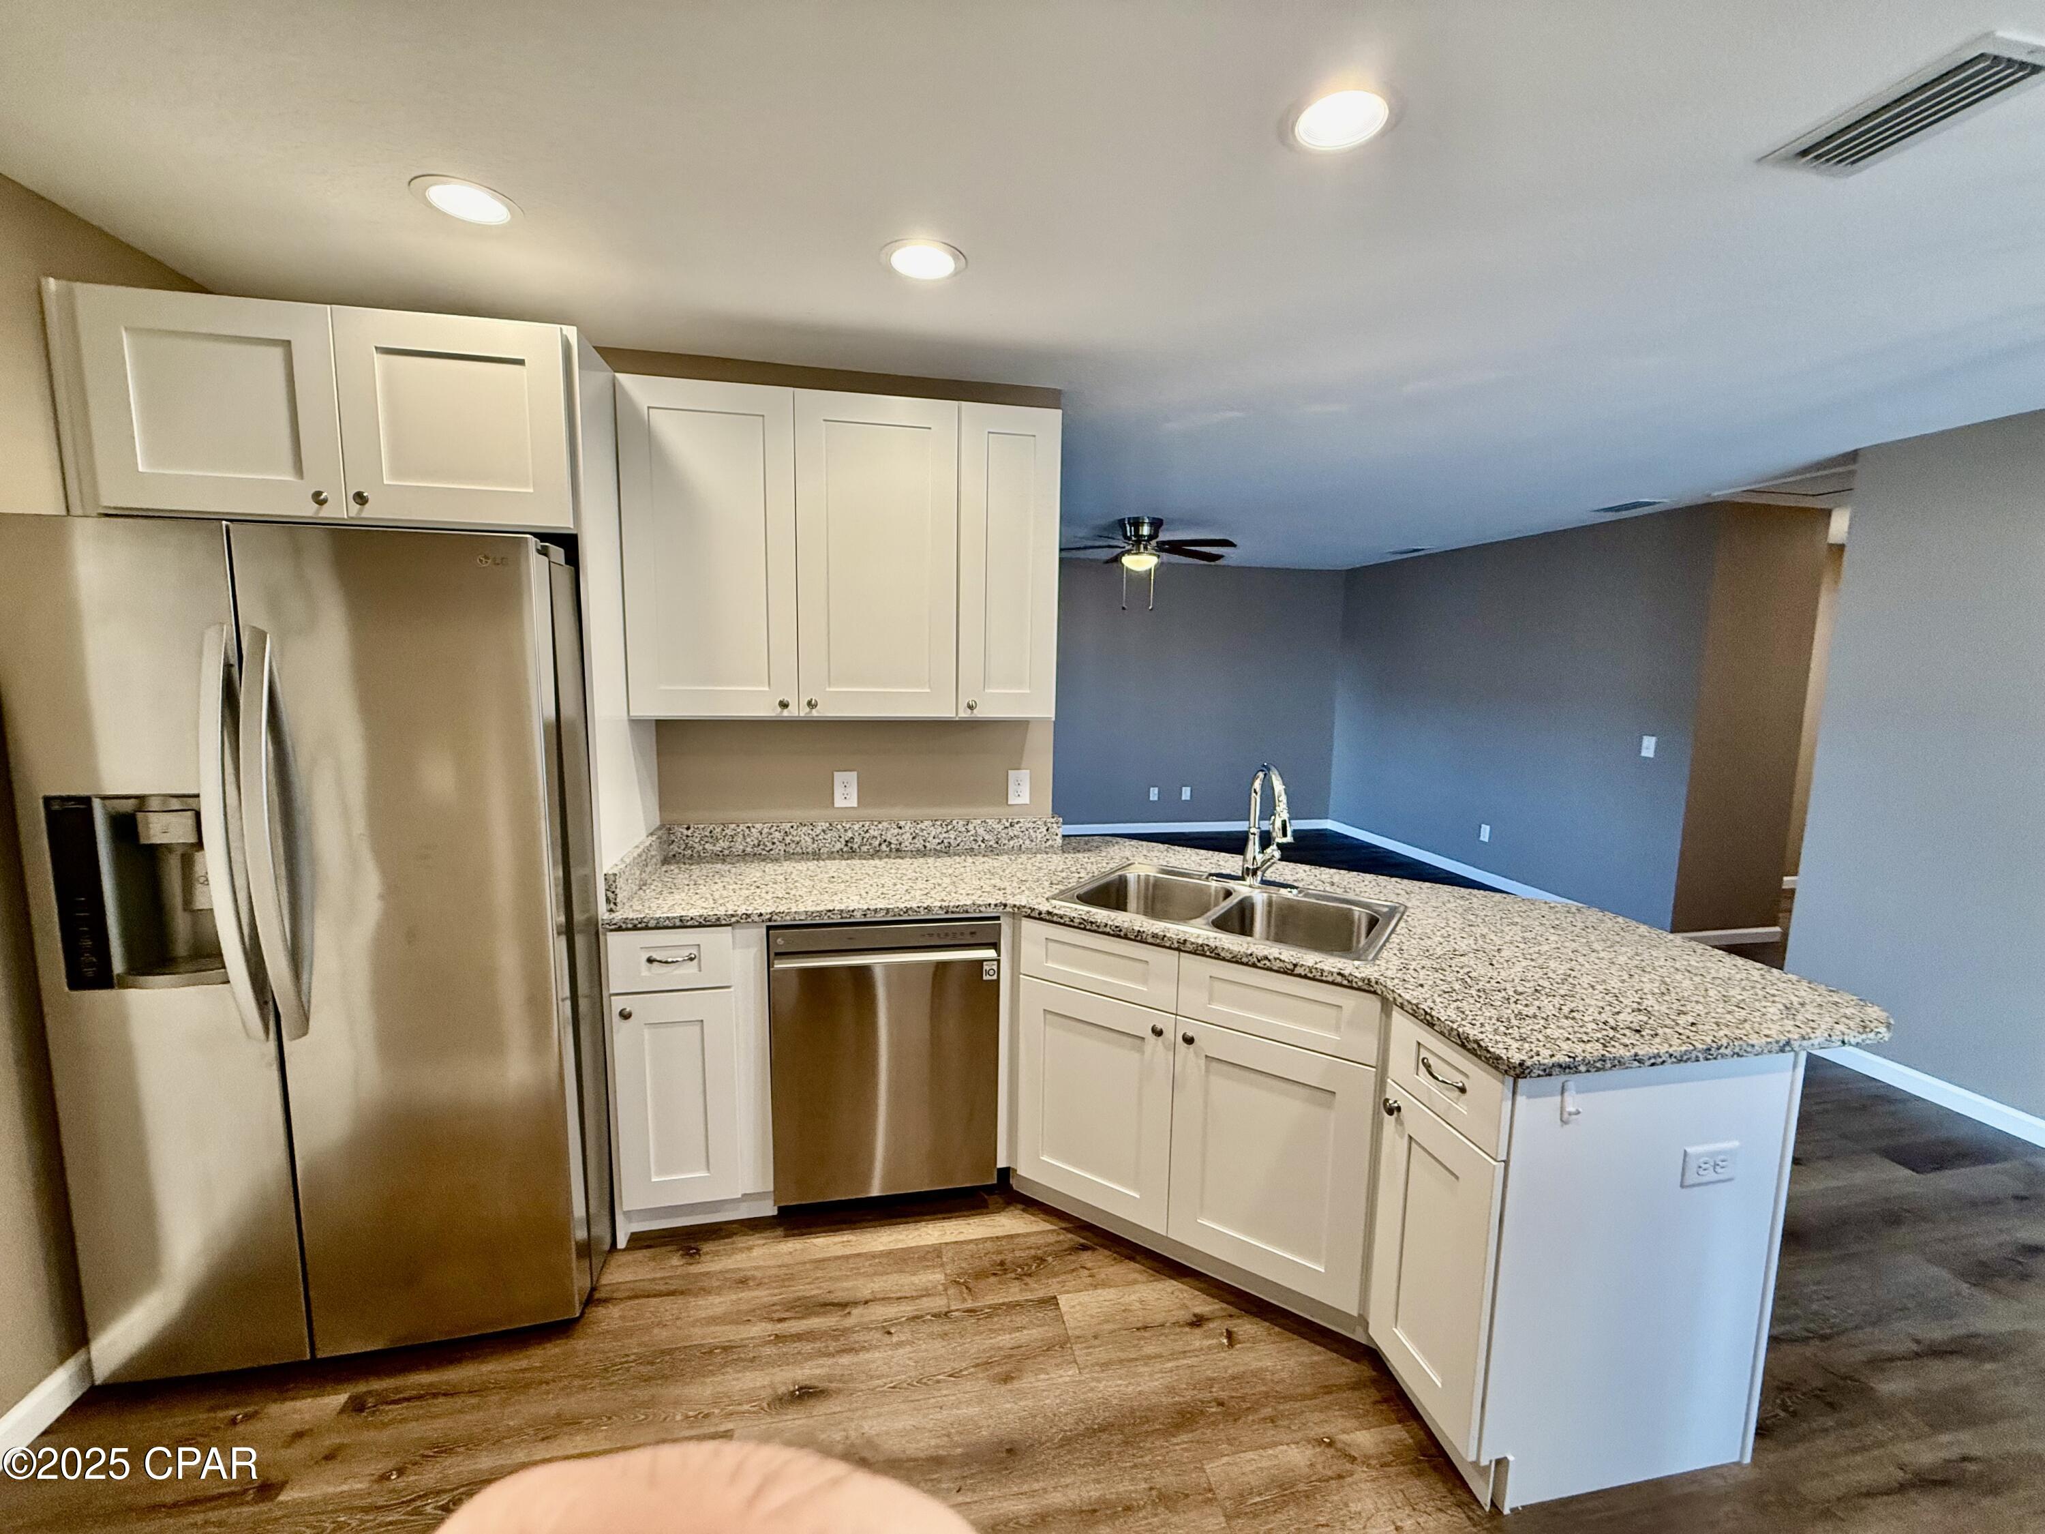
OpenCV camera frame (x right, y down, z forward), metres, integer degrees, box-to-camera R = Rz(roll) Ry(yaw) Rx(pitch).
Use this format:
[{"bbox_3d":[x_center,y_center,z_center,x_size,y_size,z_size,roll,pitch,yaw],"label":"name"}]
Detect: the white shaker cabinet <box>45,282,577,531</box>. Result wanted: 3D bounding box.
[{"bbox_3d":[-1.579,-0.807,2.126,1.004,0.465,0.640,-1,7,-11],"label":"white shaker cabinet"}]

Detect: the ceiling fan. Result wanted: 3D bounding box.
[{"bbox_3d":[0.718,-1.272,5.180,1.300,0.540,1.300,-1,7,-11],"label":"ceiling fan"}]

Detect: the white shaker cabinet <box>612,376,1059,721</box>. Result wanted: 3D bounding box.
[{"bbox_3d":[-0.521,-0.614,2.526,1.221,0.911,0.330,-1,7,-11],"label":"white shaker cabinet"}]

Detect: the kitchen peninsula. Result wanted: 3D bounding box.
[{"bbox_3d":[0.270,0.772,2.258,2.645,1.000,1.845,-1,7,-11],"label":"kitchen peninsula"}]

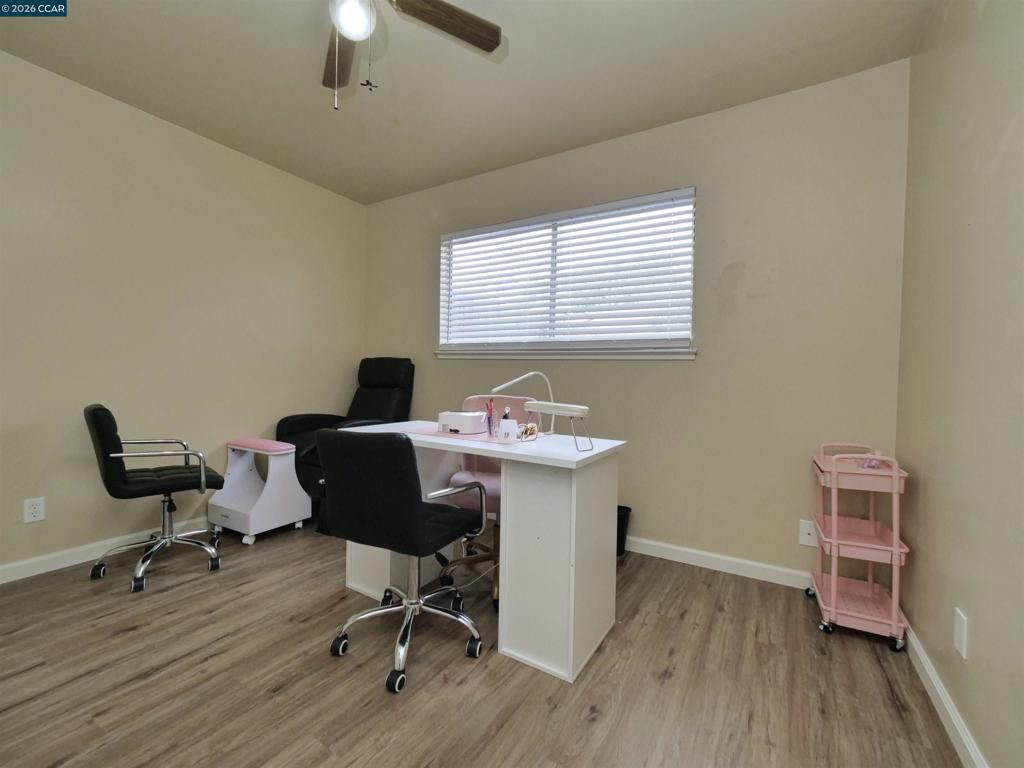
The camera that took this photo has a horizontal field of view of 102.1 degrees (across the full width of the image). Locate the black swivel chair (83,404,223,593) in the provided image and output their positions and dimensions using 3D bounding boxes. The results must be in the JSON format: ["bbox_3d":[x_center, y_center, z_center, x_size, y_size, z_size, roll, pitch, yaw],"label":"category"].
[{"bbox_3d":[-1.814,0.531,2.144,0.550,0.860,0.565,3,3,42],"label":"black swivel chair"}]

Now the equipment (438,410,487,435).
[{"bbox_3d":[-0.223,0.178,1.941,0.200,0.090,0.160,2,3,30],"label":"equipment"}]

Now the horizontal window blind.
[{"bbox_3d":[0.219,-0.644,2.638,1.728,0.837,0.050,2,3,30],"label":"horizontal window blind"}]

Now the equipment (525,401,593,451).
[{"bbox_3d":[0.172,0.161,1.609,0.300,0.156,0.110,3,3,43],"label":"equipment"}]

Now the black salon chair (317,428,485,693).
[{"bbox_3d":[-0.384,0.568,1.577,0.550,0.855,0.570,2,2,25],"label":"black salon chair"}]

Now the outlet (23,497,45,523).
[{"bbox_3d":[-2.371,0.624,2.054,0.008,0.113,0.070,2,3,30],"label":"outlet"}]

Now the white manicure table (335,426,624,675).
[{"bbox_3d":[-0.182,0.607,1.860,1.222,0.760,0.490,2,3,32],"label":"white manicure table"}]

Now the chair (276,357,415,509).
[{"bbox_3d":[-1.181,0.377,3.026,0.690,1.110,0.800,2,3,35],"label":"chair"}]

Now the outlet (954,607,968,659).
[{"bbox_3d":[1.267,0.702,1.164,0.008,0.113,0.071,2,3,30],"label":"outlet"}]

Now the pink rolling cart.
[{"bbox_3d":[1.427,0.637,1.724,0.265,0.738,0.345,2,3,30],"label":"pink rolling cart"}]

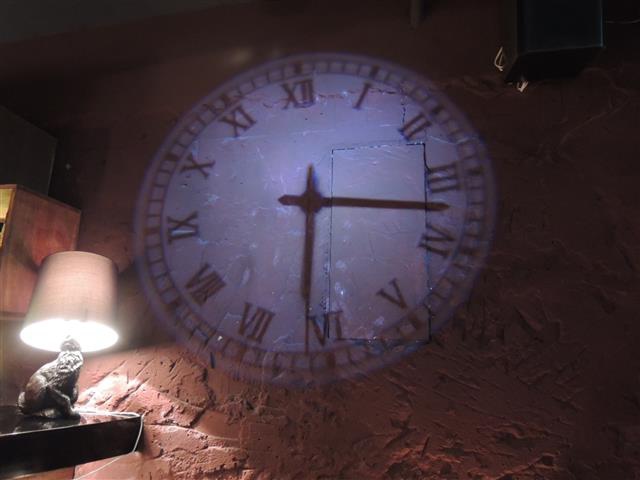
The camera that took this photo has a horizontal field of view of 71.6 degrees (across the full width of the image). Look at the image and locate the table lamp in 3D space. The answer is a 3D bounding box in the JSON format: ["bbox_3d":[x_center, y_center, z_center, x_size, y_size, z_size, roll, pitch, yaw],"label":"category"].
[{"bbox_3d":[-0.722,0.272,1.293,0.250,0.445,0.250,4,-15,-8],"label":"table lamp"}]

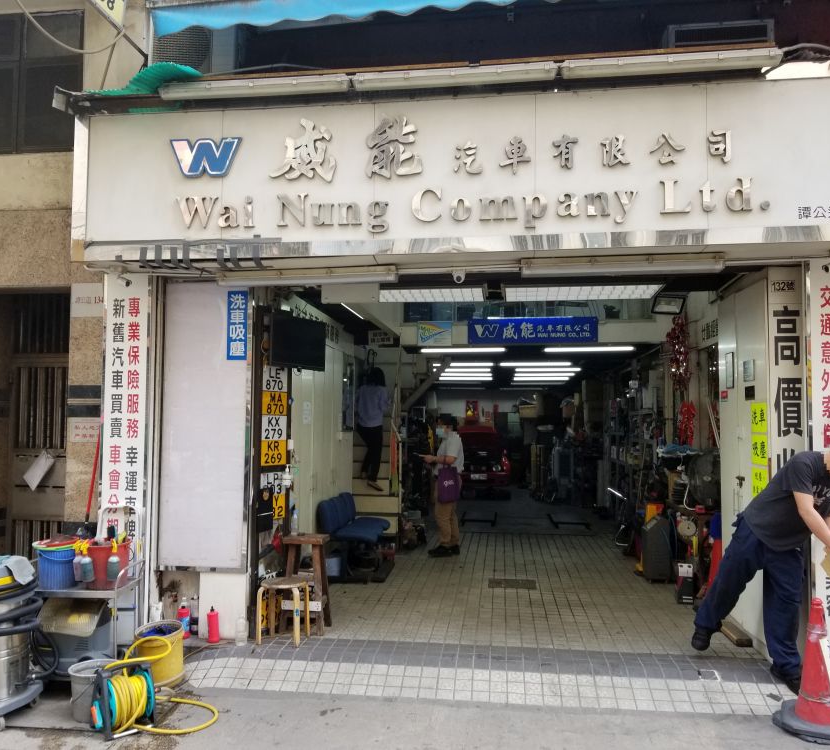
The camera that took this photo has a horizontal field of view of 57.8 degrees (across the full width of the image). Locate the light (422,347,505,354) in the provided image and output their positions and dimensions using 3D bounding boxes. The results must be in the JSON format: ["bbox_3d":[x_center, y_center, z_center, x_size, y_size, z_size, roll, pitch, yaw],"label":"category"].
[{"bbox_3d":[0.703,-0.353,10.890,1.200,0.070,0.070,0,-4,6],"label":"light"}]

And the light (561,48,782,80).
[{"bbox_3d":[1.509,-1.827,4.429,1.260,0.085,0.100,0,-4,6],"label":"light"}]

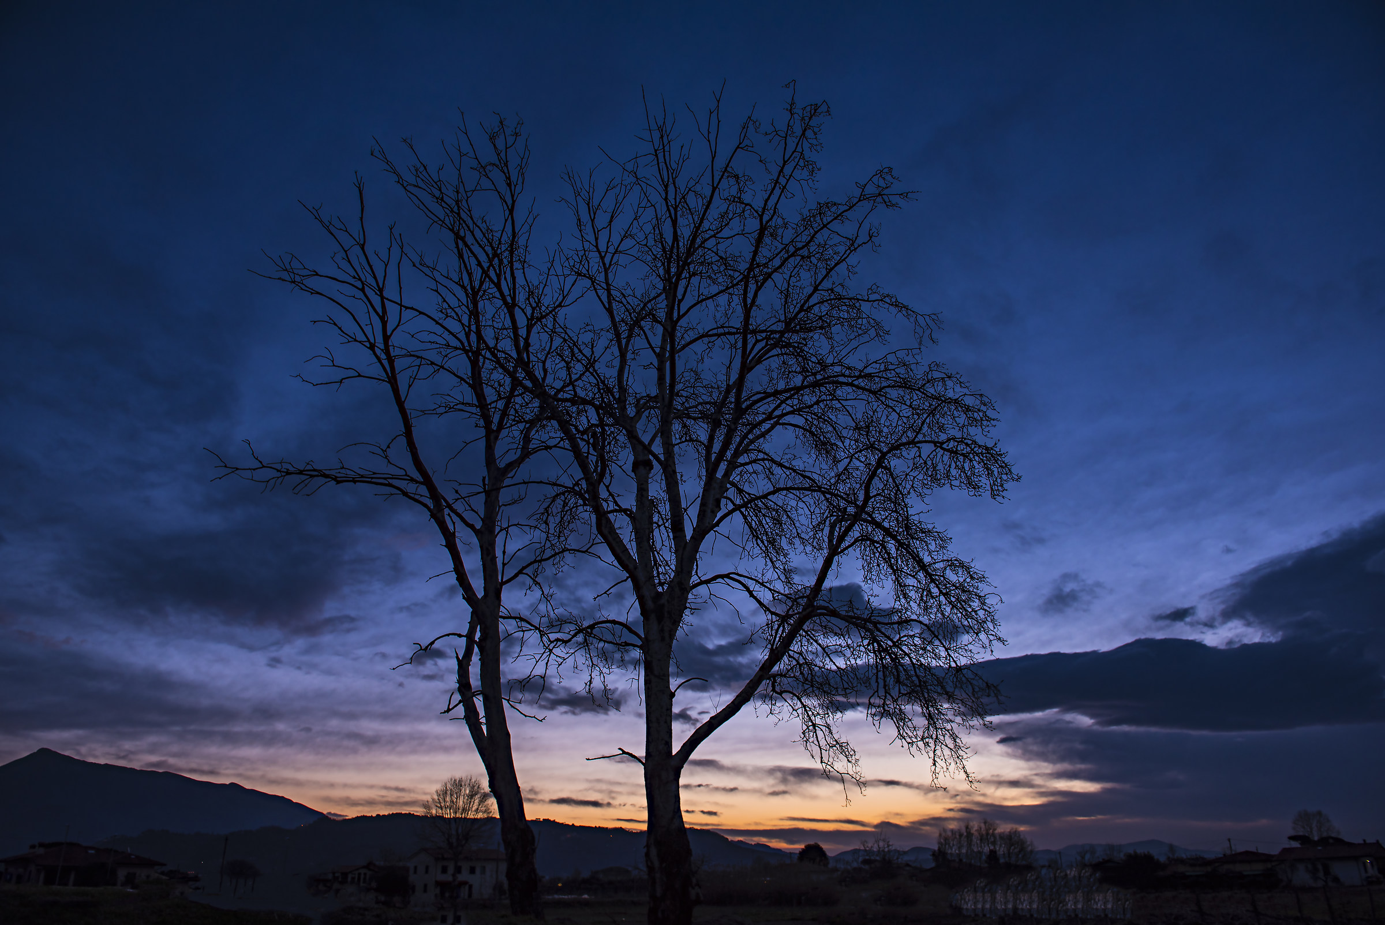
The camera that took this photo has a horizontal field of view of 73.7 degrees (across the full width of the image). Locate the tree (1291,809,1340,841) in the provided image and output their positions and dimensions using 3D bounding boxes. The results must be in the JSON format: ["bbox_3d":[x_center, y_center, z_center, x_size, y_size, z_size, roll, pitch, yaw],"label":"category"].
[{"bbox_3d":[89.292,54.289,131.248,7.270,9.660,7.270,0,-24,0],"label":"tree"}]

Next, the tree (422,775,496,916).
[{"bbox_3d":[-20.192,32.319,78.642,6.680,10.900,6.680,0,-24,0],"label":"tree"}]

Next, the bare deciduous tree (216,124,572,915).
[{"bbox_3d":[-7.630,-0.385,23.649,8.930,21.540,8.000,0,-24,0],"label":"bare deciduous tree"}]

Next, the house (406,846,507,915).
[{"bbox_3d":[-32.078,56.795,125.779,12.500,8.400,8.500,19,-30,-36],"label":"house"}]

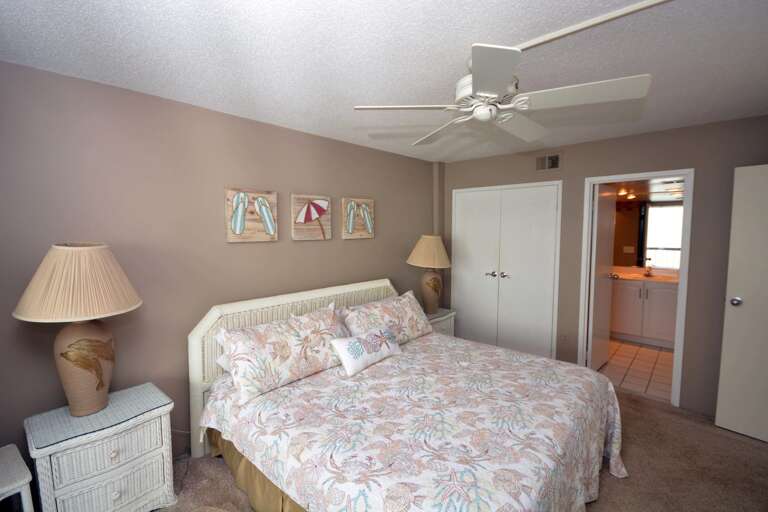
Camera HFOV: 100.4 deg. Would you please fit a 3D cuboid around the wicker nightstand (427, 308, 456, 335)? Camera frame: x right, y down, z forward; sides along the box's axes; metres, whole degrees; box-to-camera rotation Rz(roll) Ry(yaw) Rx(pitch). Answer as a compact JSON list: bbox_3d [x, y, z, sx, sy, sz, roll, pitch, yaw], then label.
[{"bbox_3d":[0.536,0.984,3.760,0.550,0.610,0.390,-4,6,-43],"label":"wicker nightstand"}]

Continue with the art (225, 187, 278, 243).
[{"bbox_3d":[-1.028,-0.312,2.519,0.394,0.403,0.035,-4,6,-43],"label":"art"}]

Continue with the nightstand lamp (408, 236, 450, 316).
[{"bbox_3d":[0.570,0.232,3.768,0.510,0.900,0.510,0,4,0],"label":"nightstand lamp"}]

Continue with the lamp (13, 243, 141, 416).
[{"bbox_3d":[-1.601,0.390,1.719,0.505,0.890,0.505,-4,6,-43],"label":"lamp"}]

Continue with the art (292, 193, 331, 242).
[{"bbox_3d":[-0.641,-0.338,2.879,0.375,0.391,0.035,-4,6,-43],"label":"art"}]

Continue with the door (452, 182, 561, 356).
[{"bbox_3d":[1.359,0.255,3.738,1.200,2.060,0.060,3,5,38],"label":"door"}]

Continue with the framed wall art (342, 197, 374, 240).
[{"bbox_3d":[-0.250,-0.371,3.244,0.382,0.404,0.035,-4,6,-43],"label":"framed wall art"}]

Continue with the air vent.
[{"bbox_3d":[1.726,-0.981,3.367,0.231,0.137,0.020,3,5,38],"label":"air vent"}]

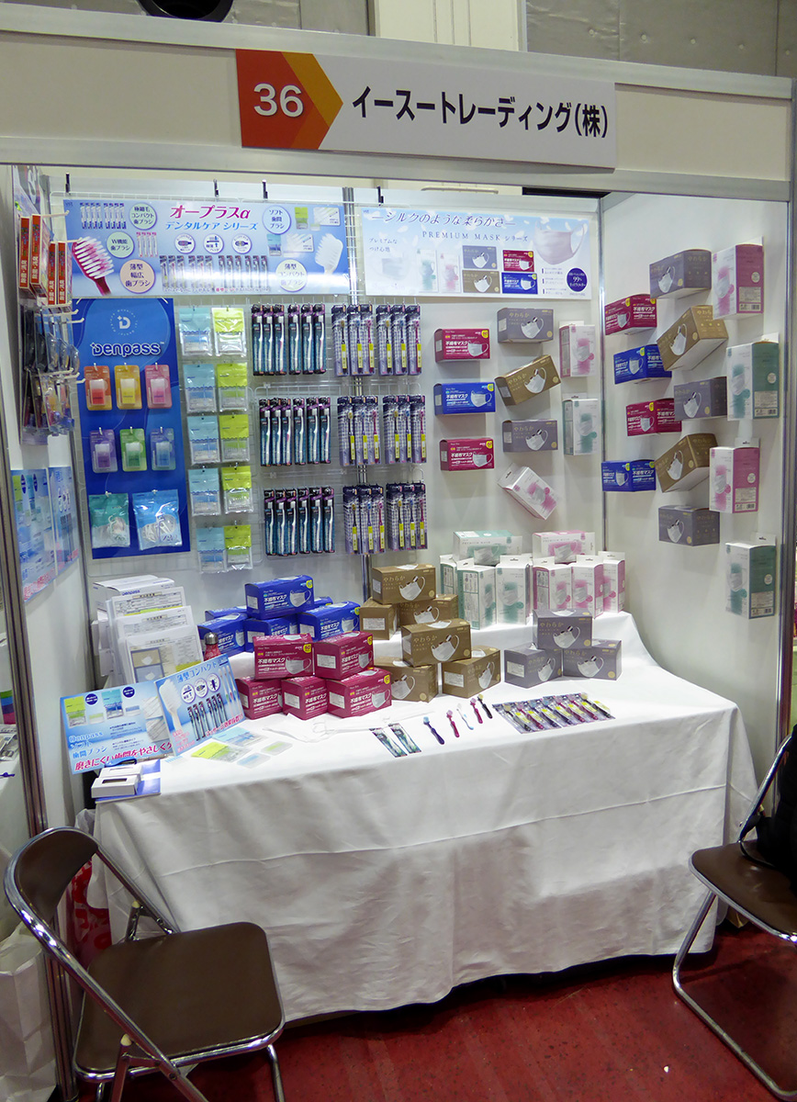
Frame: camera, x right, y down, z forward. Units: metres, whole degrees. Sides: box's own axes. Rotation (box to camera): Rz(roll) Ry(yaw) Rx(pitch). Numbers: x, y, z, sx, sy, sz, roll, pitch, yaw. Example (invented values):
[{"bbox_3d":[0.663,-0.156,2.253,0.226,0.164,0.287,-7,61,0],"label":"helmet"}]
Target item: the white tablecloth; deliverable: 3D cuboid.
[{"bbox_3d":[0.038,0.714,2.415,1.820,0.865,0.910,-4,8,-14],"label":"white tablecloth"}]

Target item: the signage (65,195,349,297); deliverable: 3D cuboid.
[{"bbox_3d":[-0.621,-1.012,2.571,0.913,0.301,0.018,-5,8,-14],"label":"signage"}]

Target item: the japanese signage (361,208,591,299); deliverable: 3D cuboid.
[{"bbox_3d":[0.307,-1.088,2.817,0.885,0.294,0.012,-4,8,-14],"label":"japanese signage"}]

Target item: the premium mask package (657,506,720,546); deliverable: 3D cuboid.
[{"bbox_3d":[0.943,-0.082,2.483,0.096,0.109,0.182,-4,6,-14],"label":"premium mask package"}]

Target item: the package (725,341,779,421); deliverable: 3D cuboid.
[{"bbox_3d":[0.999,-0.473,2.154,0.085,0.204,0.104,-4,6,-14],"label":"package"}]

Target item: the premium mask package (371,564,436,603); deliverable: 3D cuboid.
[{"bbox_3d":[0.021,0.109,2.514,0.180,0.106,0.096,-5,8,-20],"label":"premium mask package"}]

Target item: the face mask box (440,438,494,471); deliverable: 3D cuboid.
[{"bbox_3d":[0.258,-0.361,2.869,0.179,0.106,0.095,-4,7,-14],"label":"face mask box"}]

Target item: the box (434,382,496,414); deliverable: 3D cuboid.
[{"bbox_3d":[0.247,-0.564,2.833,0.201,0.107,0.096,-5,8,-16],"label":"box"}]

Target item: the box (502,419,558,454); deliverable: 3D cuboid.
[{"bbox_3d":[0.504,-0.437,2.916,0.182,0.109,0.096,-4,8,-14],"label":"box"}]

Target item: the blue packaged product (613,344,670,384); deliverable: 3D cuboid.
[{"bbox_3d":[0.851,-0.645,2.661,0.103,0.104,0.179,-4,8,-14],"label":"blue packaged product"}]

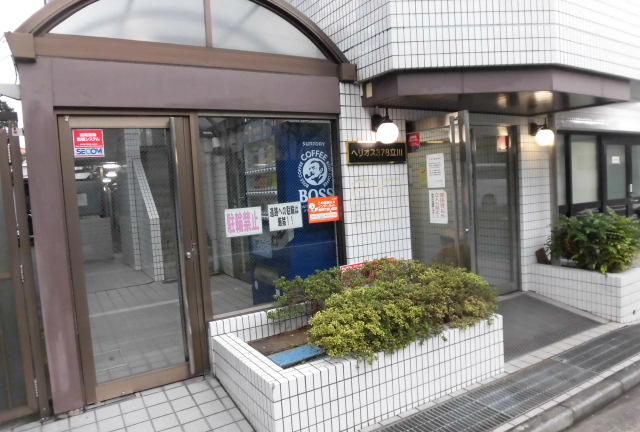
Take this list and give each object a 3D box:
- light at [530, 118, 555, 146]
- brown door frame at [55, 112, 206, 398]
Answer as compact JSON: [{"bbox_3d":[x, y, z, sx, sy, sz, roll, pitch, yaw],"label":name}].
[{"bbox_3d":[2.576,-0.953,5.085,0.190,0.300,0.270,-6,5,-29],"label":"light"},{"bbox_3d":[-1.258,0.270,3.087,0.838,1.900,0.100,-6,5,-29],"label":"brown door frame"}]

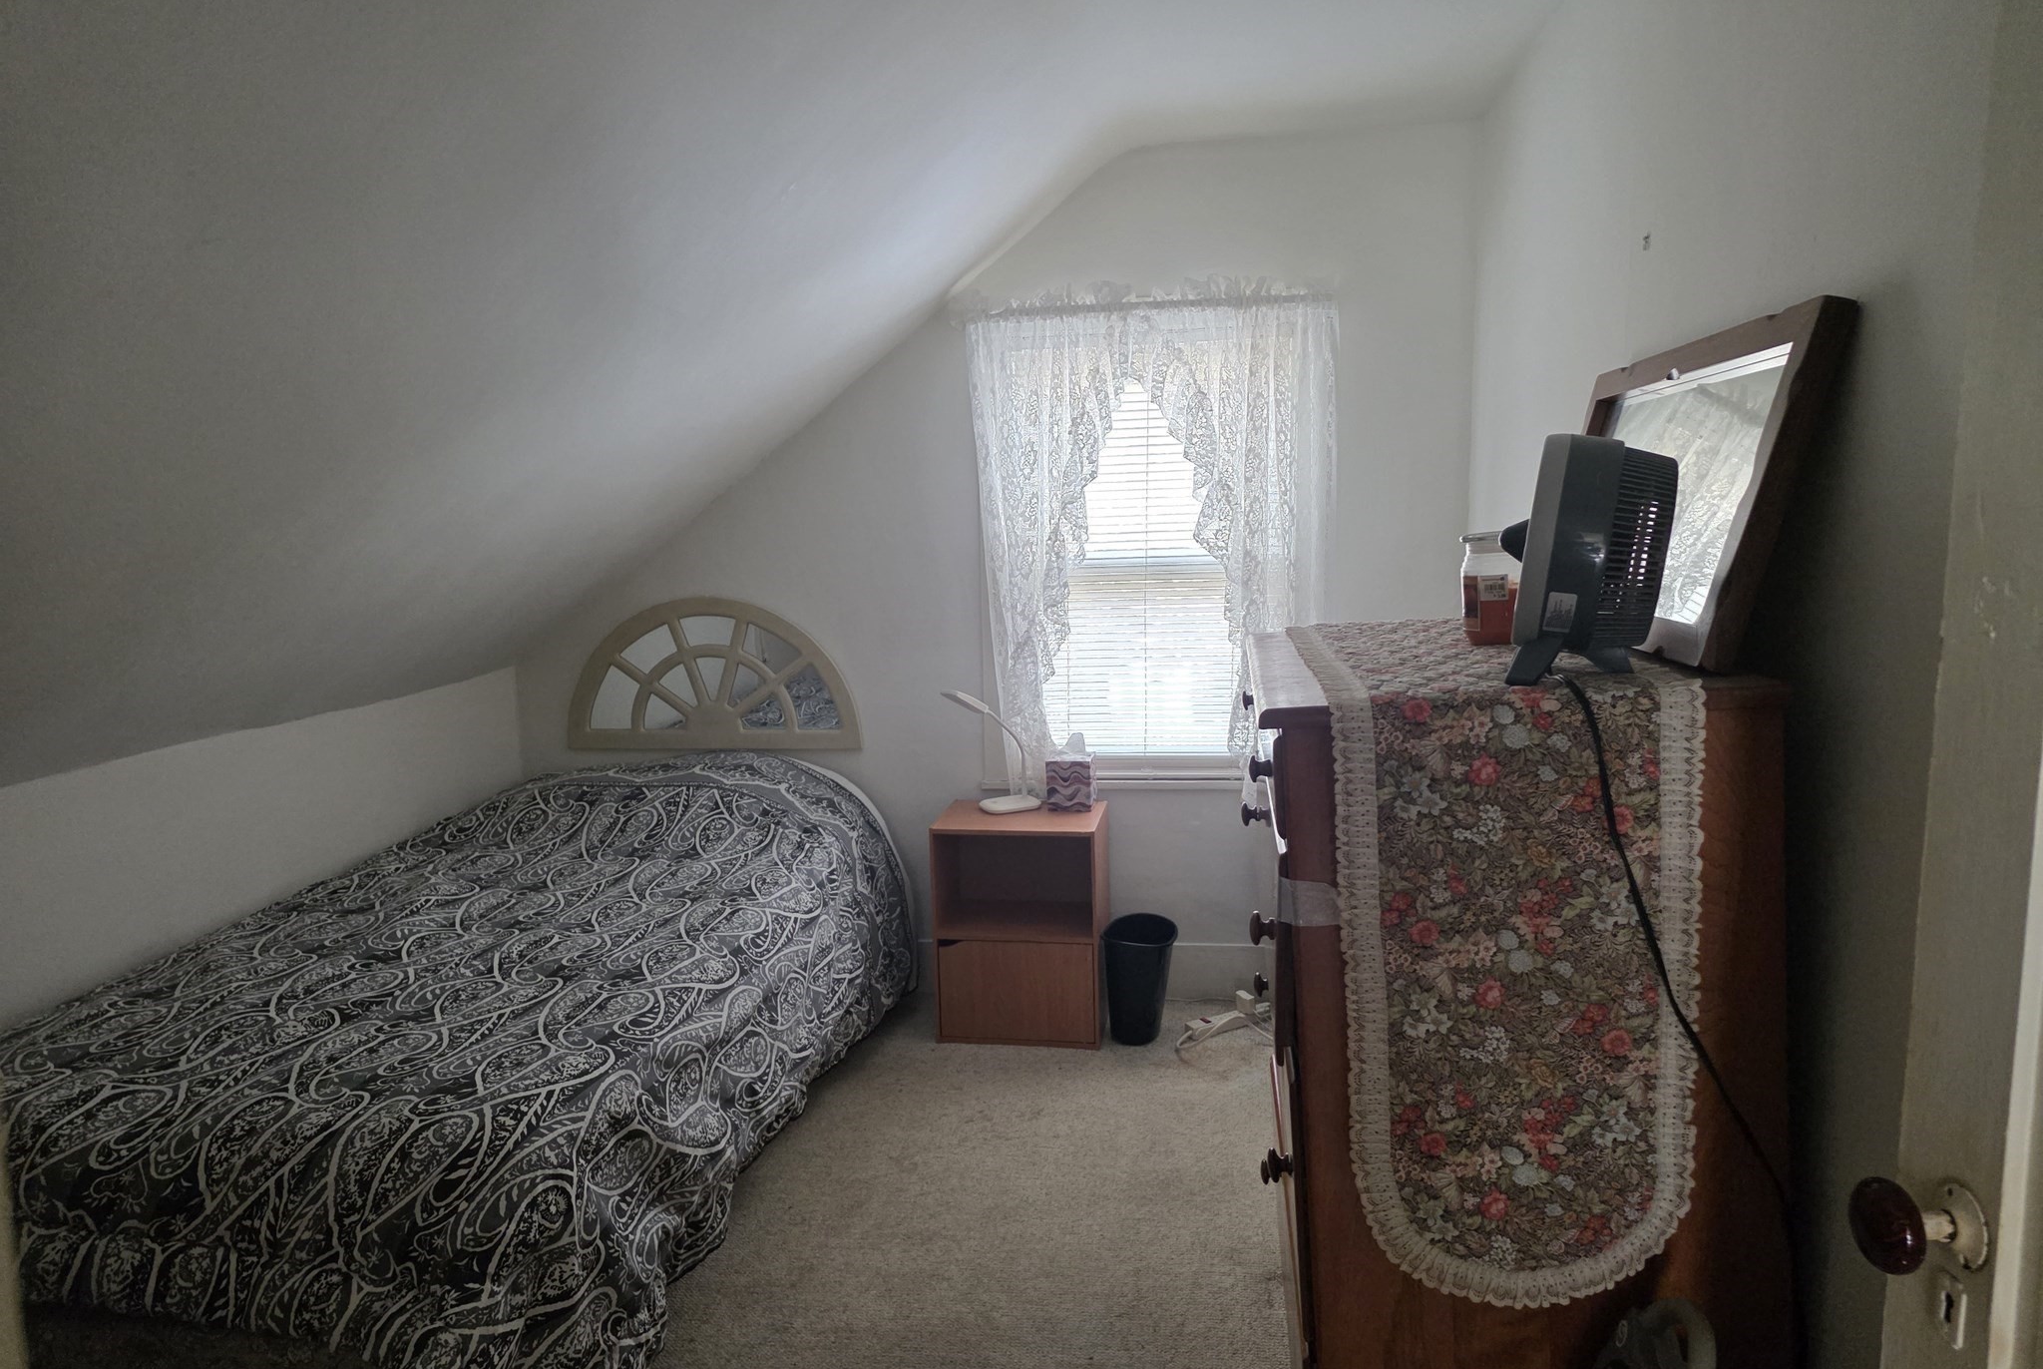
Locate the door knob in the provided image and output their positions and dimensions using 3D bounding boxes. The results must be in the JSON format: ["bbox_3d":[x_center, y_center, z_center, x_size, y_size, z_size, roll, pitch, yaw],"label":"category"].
[{"bbox_3d":[0.538,0.326,0.820,0.066,0.056,0.055,-2,7,0],"label":"door knob"}]

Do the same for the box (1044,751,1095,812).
[{"bbox_3d":[0.128,0.255,3.494,0.113,0.130,0.113,-1,7,8],"label":"box"}]

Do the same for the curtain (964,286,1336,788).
[{"bbox_3d":[0.325,-0.335,3.447,0.922,1.314,0.100,-1,7,8],"label":"curtain"}]

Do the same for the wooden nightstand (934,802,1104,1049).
[{"bbox_3d":[0.010,0.600,3.468,0.405,0.541,0.342,0,7,10],"label":"wooden nightstand"}]

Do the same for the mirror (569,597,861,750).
[{"bbox_3d":[-0.853,-0.031,3.704,0.839,0.417,0.025,-1,7,8],"label":"mirror"}]

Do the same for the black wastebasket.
[{"bbox_3d":[0.305,0.740,3.400,0.187,0.262,0.250,-1,7,8],"label":"black wastebasket"}]

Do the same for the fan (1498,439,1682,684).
[{"bbox_3d":[0.604,-0.138,1.441,0.178,0.256,0.230,1,8,23],"label":"fan"}]

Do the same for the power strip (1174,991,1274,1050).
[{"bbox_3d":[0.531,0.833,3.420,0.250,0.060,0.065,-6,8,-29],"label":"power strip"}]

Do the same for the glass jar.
[{"bbox_3d":[0.632,-0.126,1.792,0.107,0.145,0.107,-1,7,8],"label":"glass jar"}]

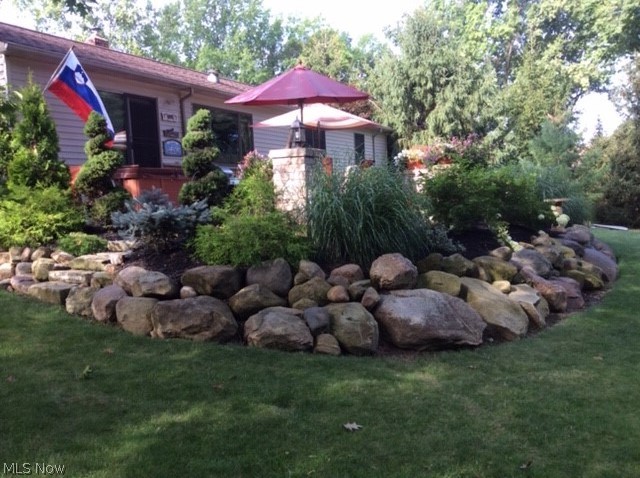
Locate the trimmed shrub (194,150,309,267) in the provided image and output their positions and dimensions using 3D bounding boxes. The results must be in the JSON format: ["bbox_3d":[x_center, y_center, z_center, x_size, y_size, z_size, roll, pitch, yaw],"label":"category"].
[{"bbox_3d":[-0.843,-0.375,7.500,1.380,1.420,1.250,-3,5,-6],"label":"trimmed shrub"}]

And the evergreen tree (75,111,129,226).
[{"bbox_3d":[-3.228,-1.042,9.000,0.800,1.720,0.800,-4,5,-19],"label":"evergreen tree"}]

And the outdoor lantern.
[{"bbox_3d":[-0.332,-1.643,9.400,0.240,0.440,0.240,-1,5,23],"label":"outdoor lantern"}]

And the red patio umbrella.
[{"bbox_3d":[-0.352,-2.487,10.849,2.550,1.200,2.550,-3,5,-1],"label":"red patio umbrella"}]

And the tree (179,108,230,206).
[{"bbox_3d":[-1.744,-1.155,9.200,0.770,1.600,0.770,-4,5,-10],"label":"tree"}]

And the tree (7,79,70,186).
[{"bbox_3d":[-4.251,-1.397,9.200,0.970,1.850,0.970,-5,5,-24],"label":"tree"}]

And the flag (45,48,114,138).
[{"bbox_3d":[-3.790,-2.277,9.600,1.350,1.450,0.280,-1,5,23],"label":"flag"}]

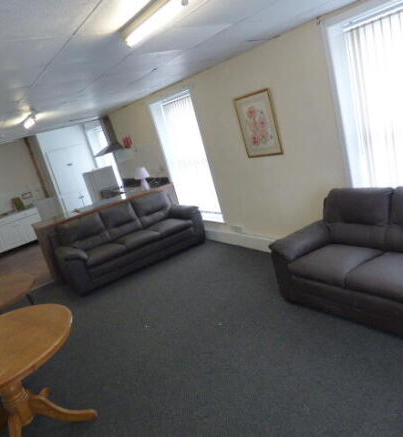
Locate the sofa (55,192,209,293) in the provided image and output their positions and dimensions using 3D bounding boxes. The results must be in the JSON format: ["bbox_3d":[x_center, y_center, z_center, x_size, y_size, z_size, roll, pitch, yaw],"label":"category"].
[{"bbox_3d":[-1.122,0.271,5.256,2.002,0.880,0.900,-22,16,-28],"label":"sofa"}]

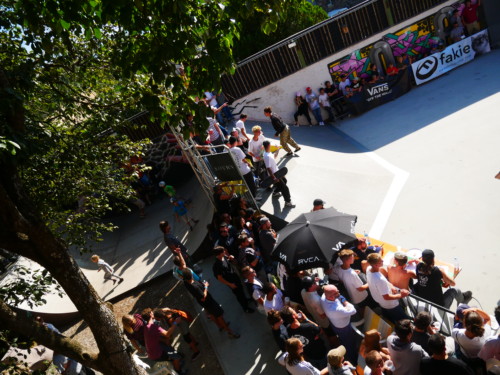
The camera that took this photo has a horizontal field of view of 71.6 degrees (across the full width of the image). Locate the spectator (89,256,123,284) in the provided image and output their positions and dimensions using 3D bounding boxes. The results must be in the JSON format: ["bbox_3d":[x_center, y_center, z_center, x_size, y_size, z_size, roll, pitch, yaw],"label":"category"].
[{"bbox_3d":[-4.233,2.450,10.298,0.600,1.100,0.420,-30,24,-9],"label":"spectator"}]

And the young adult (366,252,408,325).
[{"bbox_3d":[2.233,1.583,5.205,0.600,1.700,0.520,-26,23,0],"label":"young adult"}]

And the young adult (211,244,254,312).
[{"bbox_3d":[-0.309,1.938,7.147,0.500,1.750,0.500,-24,24,5],"label":"young adult"}]

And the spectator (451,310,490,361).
[{"bbox_3d":[2.737,2.009,4.124,0.580,1.640,0.500,-18,25,16],"label":"spectator"}]

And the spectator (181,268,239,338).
[{"bbox_3d":[-0.741,2.147,6.433,0.500,1.760,0.550,-37,25,-23],"label":"spectator"}]

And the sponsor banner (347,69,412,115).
[{"bbox_3d":[5.501,-3.978,14.522,2.750,1.060,0.450,-24,24,5],"label":"sponsor banner"}]

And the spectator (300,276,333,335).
[{"bbox_3d":[1.178,2.017,5.330,0.450,1.750,0.520,-34,24,-18],"label":"spectator"}]

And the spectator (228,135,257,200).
[{"bbox_3d":[-0.113,-0.450,8.672,0.450,1.780,0.520,-36,25,-23],"label":"spectator"}]

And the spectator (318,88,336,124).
[{"bbox_3d":[3.453,-3.585,15.315,0.500,1.640,0.380,-32,24,-14],"label":"spectator"}]

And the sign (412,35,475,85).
[{"bbox_3d":[8.664,-5.629,15.465,2.710,0.950,0.060,-24,23,6],"label":"sign"}]

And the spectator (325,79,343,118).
[{"bbox_3d":[3.646,-3.714,14.826,0.550,1.740,0.420,-39,26,-27],"label":"spectator"}]

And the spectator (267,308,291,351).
[{"bbox_3d":[0.626,2.244,4.726,0.380,1.680,0.480,-26,23,0],"label":"spectator"}]

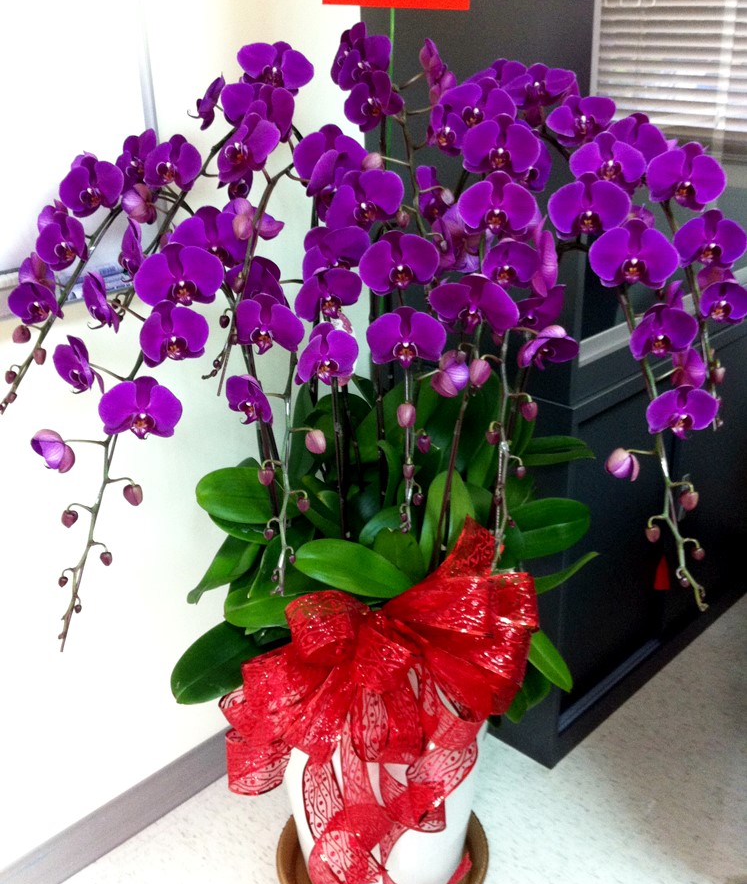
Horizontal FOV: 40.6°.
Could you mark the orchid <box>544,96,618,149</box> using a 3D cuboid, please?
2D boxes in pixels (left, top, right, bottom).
[{"bbox_3d":[0.266,-0.408,1.290,0.088,0.067,0.040,-12,18,11],"label":"orchid"}]

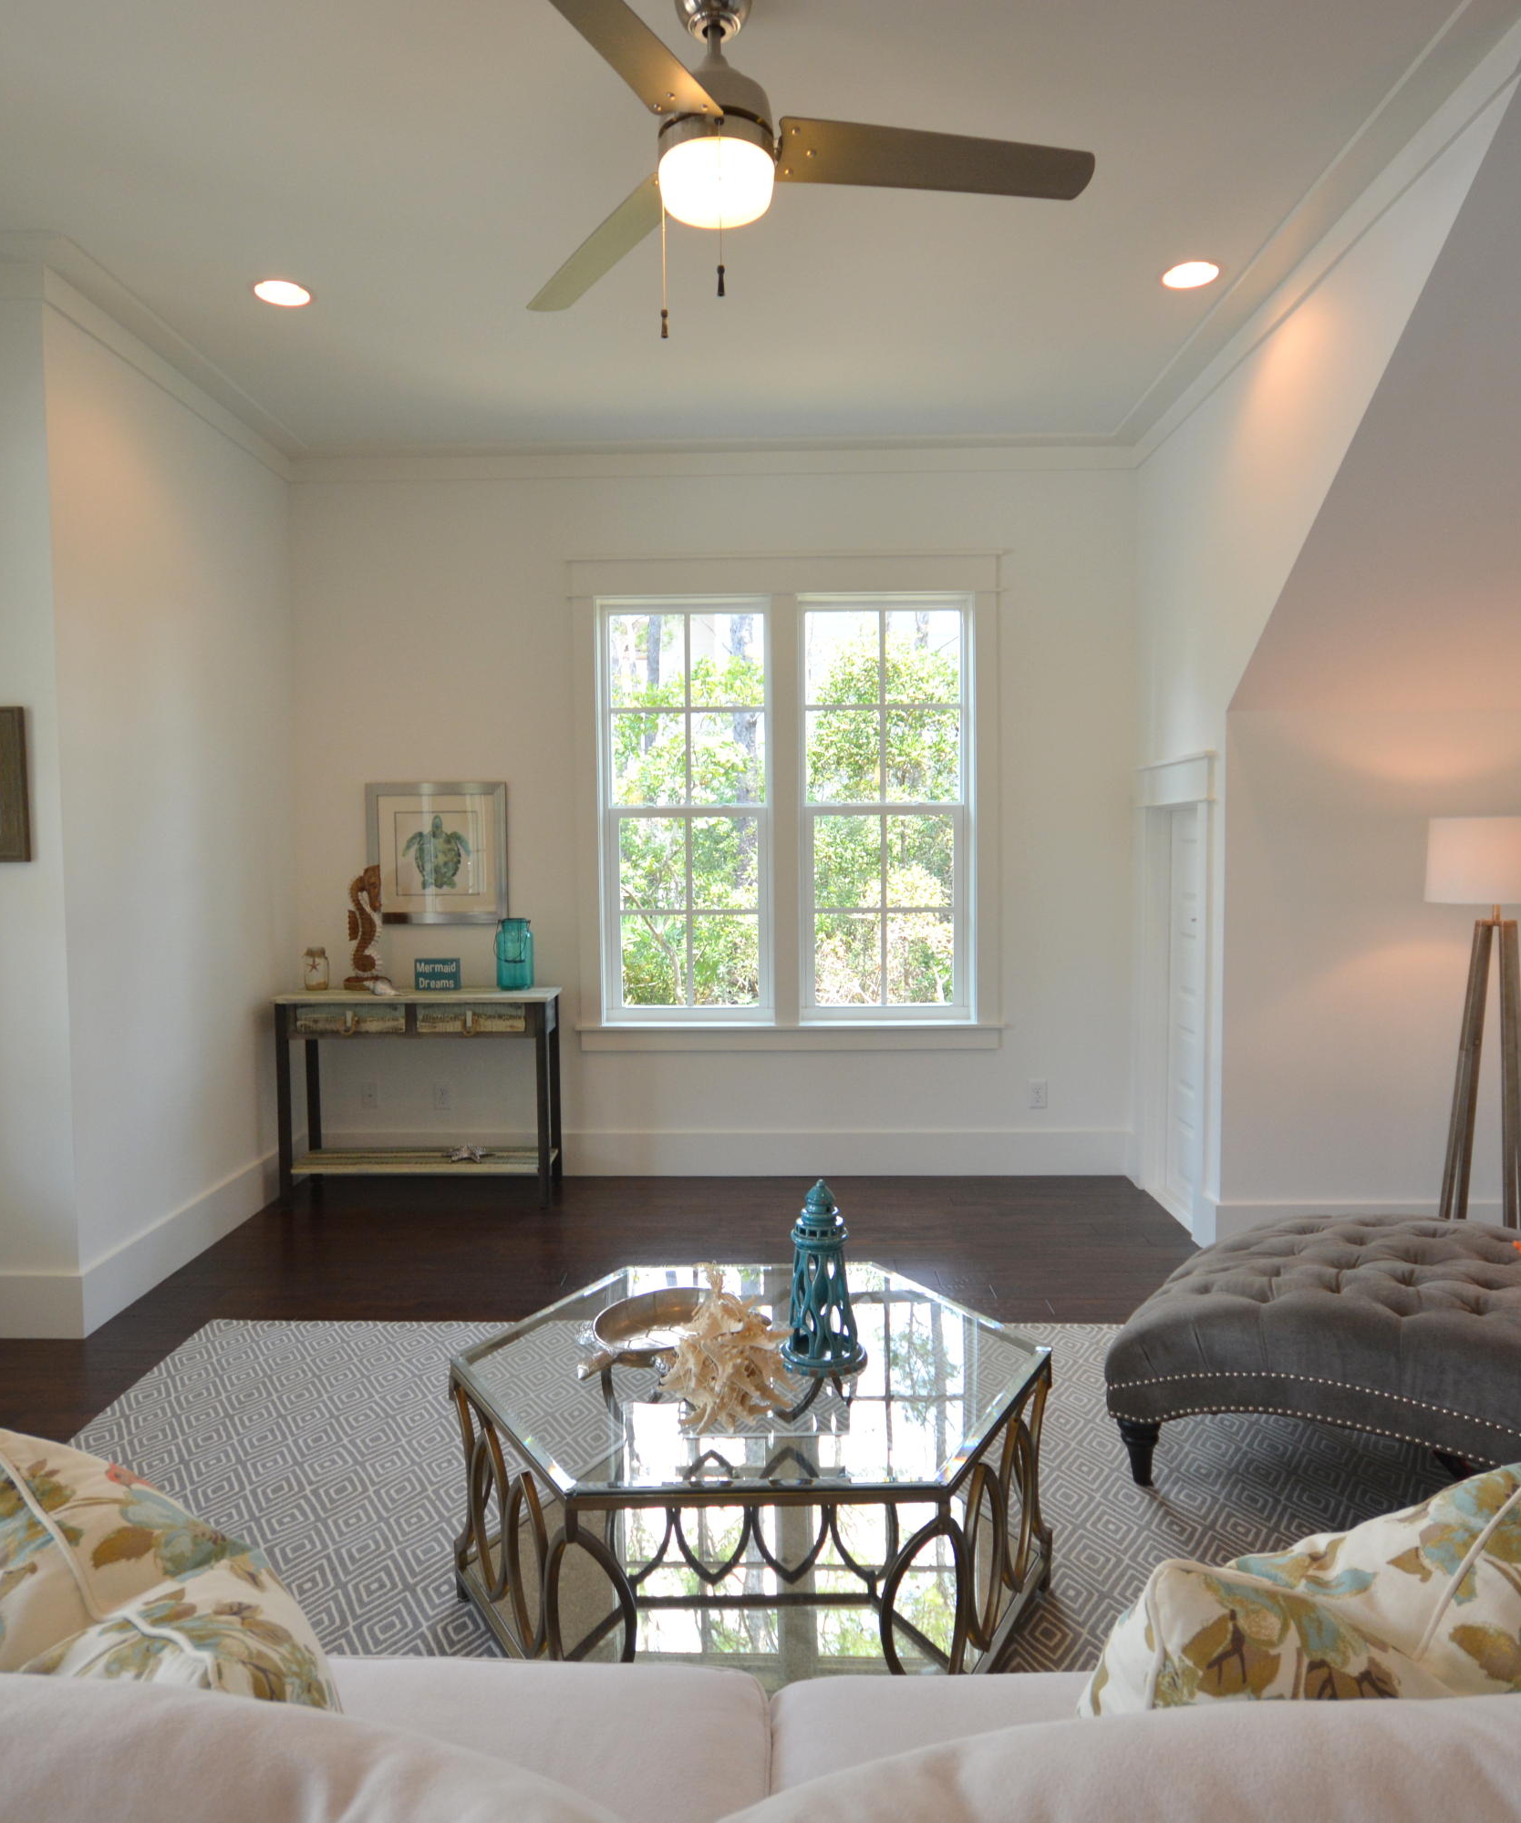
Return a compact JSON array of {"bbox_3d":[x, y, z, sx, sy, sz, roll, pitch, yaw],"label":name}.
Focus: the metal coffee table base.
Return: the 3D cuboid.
[{"bbox_3d":[-0.009,1.004,2.013,1.048,0.427,0.888,0,3,-1],"label":"metal coffee table base"}]

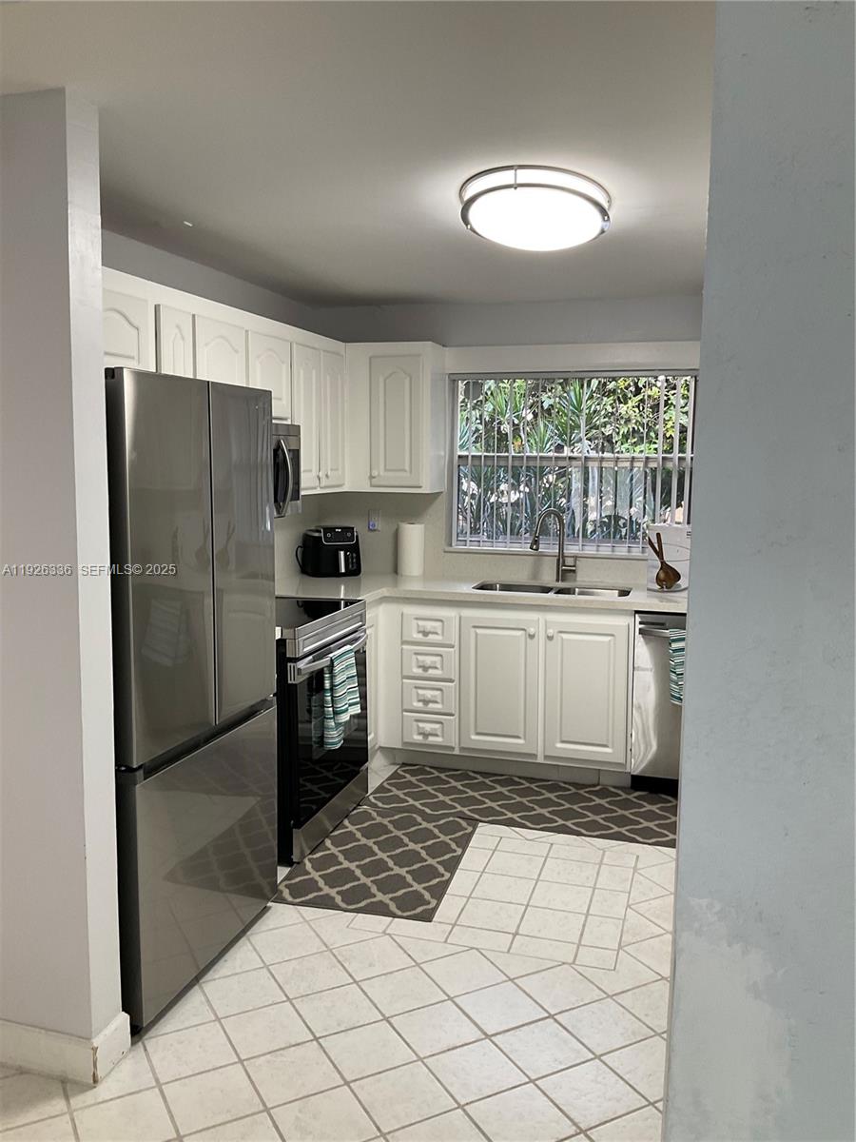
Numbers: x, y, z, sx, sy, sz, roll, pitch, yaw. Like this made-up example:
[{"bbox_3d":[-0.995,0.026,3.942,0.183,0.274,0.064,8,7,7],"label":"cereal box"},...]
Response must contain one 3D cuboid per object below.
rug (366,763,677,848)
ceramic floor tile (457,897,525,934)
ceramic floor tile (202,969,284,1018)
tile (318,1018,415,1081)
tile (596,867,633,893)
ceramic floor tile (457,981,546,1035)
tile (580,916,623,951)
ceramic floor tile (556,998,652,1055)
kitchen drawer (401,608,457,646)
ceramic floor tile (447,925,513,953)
[{"bbox_3d":[0.539,1.051,4.338,1.600,0.010,0.650,3,7,18],"label":"rug"},{"bbox_3d":[0.221,1.192,3.295,0.201,0.010,0.201,2,7,16],"label":"ceramic floor tile"},{"bbox_3d":[-0.542,1.245,2.820,0.201,0.010,0.201,-3,8,-28],"label":"ceramic floor tile"},{"bbox_3d":[-0.160,1.279,2.551,0.204,0.010,0.204,-3,8,-28],"label":"tile"},{"bbox_3d":[0.700,1.151,3.566,0.120,0.010,0.204,2,7,17],"label":"tile"},{"bbox_3d":[0.206,1.247,2.725,0.201,0.010,0.201,-3,8,-28],"label":"ceramic floor tile"},{"bbox_3d":[0.577,1.197,3.165,0.118,0.010,0.201,3,7,16],"label":"tile"},{"bbox_3d":[0.492,1.270,2.663,0.204,0.010,0.204,-3,8,-28],"label":"ceramic floor tile"},{"bbox_3d":[0.064,0.259,4.869,0.268,0.155,0.450,3,7,16],"label":"kitchen drawer"},{"bbox_3d":[0.173,1.200,3.114,0.201,0.010,0.120,3,7,16],"label":"ceramic floor tile"}]

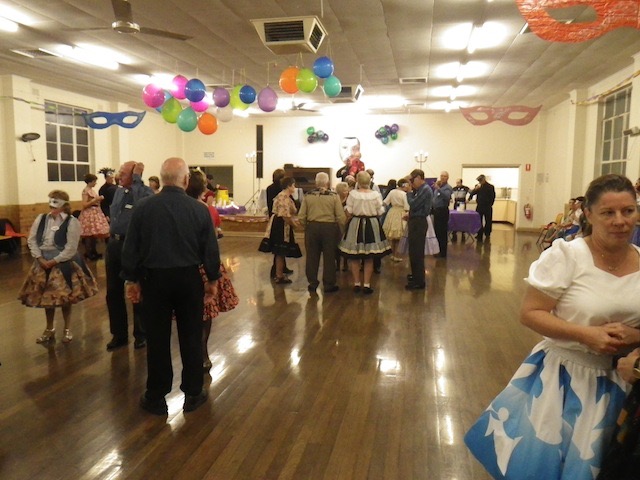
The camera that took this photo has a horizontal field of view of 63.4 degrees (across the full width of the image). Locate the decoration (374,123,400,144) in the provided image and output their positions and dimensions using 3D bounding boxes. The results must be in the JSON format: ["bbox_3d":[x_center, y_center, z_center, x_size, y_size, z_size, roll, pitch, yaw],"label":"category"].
[{"bbox_3d":[2.103,-3.302,16.126,0.770,0.660,0.420,2,7,11],"label":"decoration"}]

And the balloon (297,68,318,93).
[{"bbox_3d":[-0.174,-2.214,7.200,0.292,0.348,0.292,0,7,0],"label":"balloon"}]

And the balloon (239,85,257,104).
[{"bbox_3d":[-1.188,-2.412,8.600,0.285,0.325,0.285,0,7,-8],"label":"balloon"}]

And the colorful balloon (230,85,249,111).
[{"bbox_3d":[-1.346,-2.422,8.800,0.340,0.440,0.340,-1,7,-9],"label":"colorful balloon"}]

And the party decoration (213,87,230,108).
[{"bbox_3d":[-1.461,-2.119,7.700,0.260,0.320,0.260,2,7,11],"label":"party decoration"}]

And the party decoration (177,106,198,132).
[{"bbox_3d":[-1.894,-1.715,7.400,0.293,0.357,0.293,2,7,11],"label":"party decoration"}]

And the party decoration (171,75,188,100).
[{"bbox_3d":[-2.014,-2.209,7.500,0.290,0.362,0.290,2,7,11],"label":"party decoration"}]

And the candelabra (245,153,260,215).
[{"bbox_3d":[-1.857,-1.596,14.500,0.450,1.770,0.420,0,7,-7],"label":"candelabra"}]

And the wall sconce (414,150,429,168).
[{"bbox_3d":[2.843,-2.255,14.500,0.390,0.500,0.340,2,7,11],"label":"wall sconce"}]

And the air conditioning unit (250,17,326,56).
[{"bbox_3d":[-0.404,-2.878,7.377,0.915,0.280,0.915,2,6,11],"label":"air conditioning unit"}]

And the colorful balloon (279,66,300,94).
[{"bbox_3d":[-0.401,-2.188,7.100,0.315,0.384,0.315,0,7,0],"label":"colorful balloon"}]

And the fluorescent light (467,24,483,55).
[{"bbox_3d":[2.320,-3.007,7.736,0.130,0.100,1.500,2,7,11],"label":"fluorescent light"}]

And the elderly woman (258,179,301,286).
[{"bbox_3d":[-0.635,-0.156,8.124,0.670,1.640,0.600,-2,7,-20],"label":"elderly woman"}]

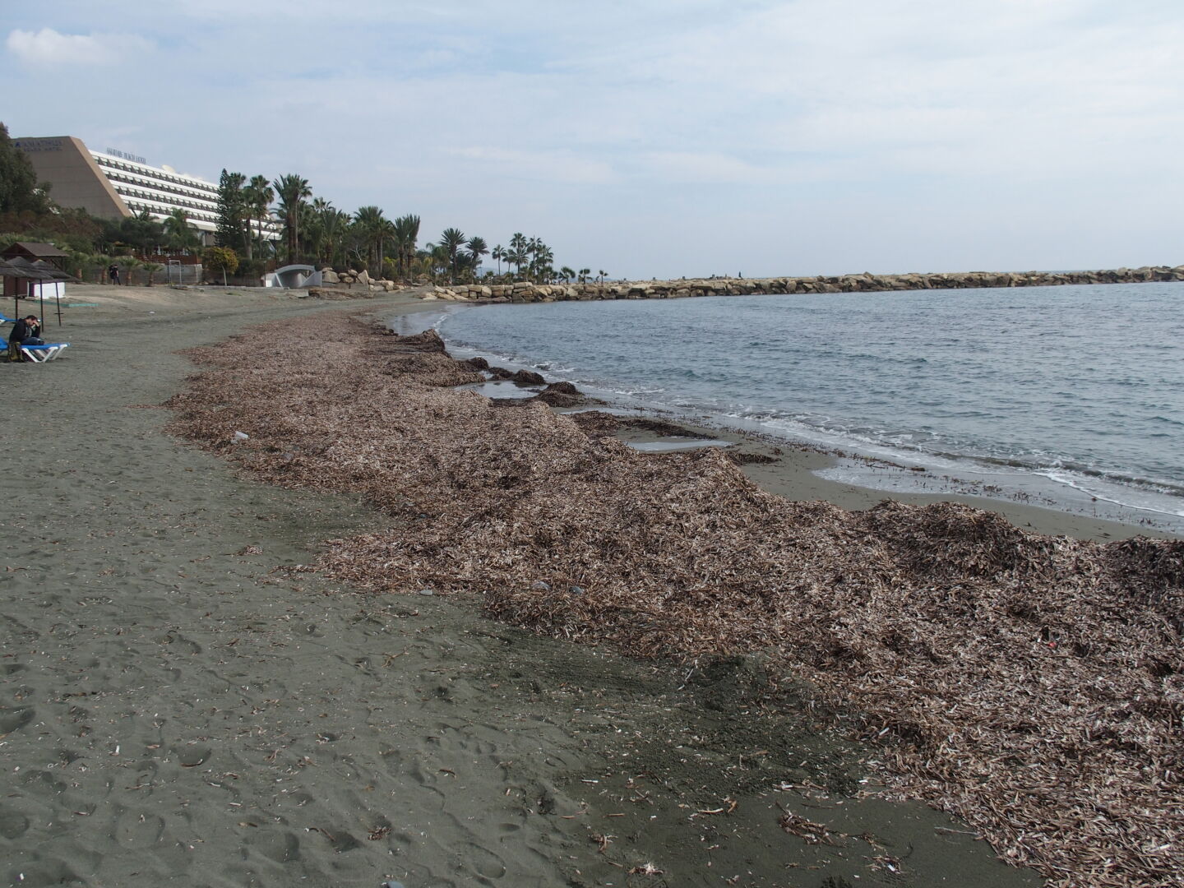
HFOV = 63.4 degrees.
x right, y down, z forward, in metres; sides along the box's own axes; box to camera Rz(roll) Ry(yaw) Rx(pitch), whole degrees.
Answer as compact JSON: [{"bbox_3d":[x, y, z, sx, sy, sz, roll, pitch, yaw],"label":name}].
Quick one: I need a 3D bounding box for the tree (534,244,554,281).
[{"bbox_3d":[-8.207,-31.075,165.000,3.300,6.628,3.300,-2,10,-3],"label":"tree"}]

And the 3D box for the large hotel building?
[{"bbox_3d":[-107.891,-61.015,253.213,26.960,23.496,108.000,-1,10,-1],"label":"large hotel building"}]

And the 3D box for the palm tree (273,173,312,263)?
[{"bbox_3d":[-33.170,-24.775,106.000,4.300,10.489,4.300,-4,10,-16],"label":"palm tree"}]

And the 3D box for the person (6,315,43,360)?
[{"bbox_3d":[-13.595,-2.538,23.000,0.720,1.080,0.520,-2,10,-6],"label":"person"}]

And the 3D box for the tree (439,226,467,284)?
[{"bbox_3d":[-18.751,-25.354,129.000,3.738,7.584,3.738,-1,10,0],"label":"tree"}]

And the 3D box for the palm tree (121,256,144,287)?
[{"bbox_3d":[-38.362,-14.429,80.000,2.009,2.548,2.009,-1,10,0],"label":"palm tree"}]

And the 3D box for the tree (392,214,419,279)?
[{"bbox_3d":[-23.237,-24.454,120.000,3.477,8.296,3.477,-1,10,0],"label":"tree"}]

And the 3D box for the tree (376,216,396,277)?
[{"bbox_3d":[-25.414,-24.104,118.000,2.600,7.630,2.600,-3,10,-11],"label":"tree"}]

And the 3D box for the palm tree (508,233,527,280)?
[{"bbox_3d":[-12.749,-32.270,165.000,3.100,8.730,3.100,-2,10,-4],"label":"palm tree"}]

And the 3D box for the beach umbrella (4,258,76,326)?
[{"bbox_3d":[-18.017,-4.875,31.300,2.328,2.316,2.328,-1,10,0],"label":"beach umbrella"}]

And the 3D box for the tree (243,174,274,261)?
[{"bbox_3d":[-37.394,-25.347,108.000,3.338,9.871,3.338,-1,10,0],"label":"tree"}]

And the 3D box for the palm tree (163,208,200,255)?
[{"bbox_3d":[-46.260,-23.730,108.000,4.200,5.925,4.200,-5,10,-22],"label":"palm tree"}]

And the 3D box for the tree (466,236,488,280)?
[{"bbox_3d":[-15.864,-25.626,133.000,3.211,6.310,3.211,-1,10,0],"label":"tree"}]

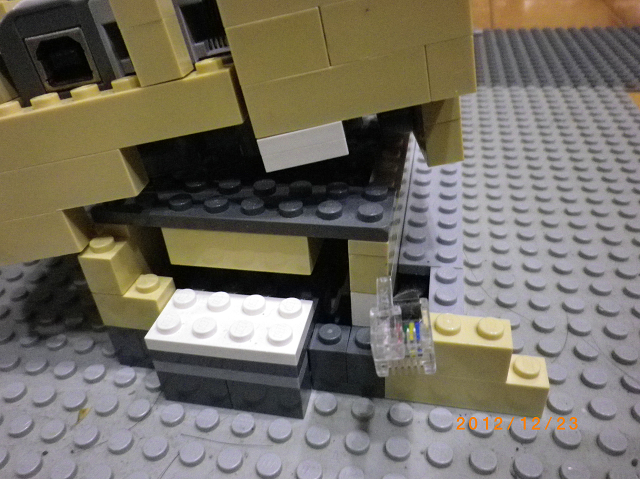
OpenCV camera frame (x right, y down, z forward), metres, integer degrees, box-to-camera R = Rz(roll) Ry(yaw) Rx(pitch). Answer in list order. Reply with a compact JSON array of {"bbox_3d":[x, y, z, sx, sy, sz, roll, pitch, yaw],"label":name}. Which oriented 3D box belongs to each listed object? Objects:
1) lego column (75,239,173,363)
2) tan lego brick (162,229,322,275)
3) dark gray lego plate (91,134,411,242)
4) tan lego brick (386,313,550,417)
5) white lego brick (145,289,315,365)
[{"bbox_3d":[-0.041,0.015,0.118,0.016,0.034,0.008,4,36,12],"label":"lego column"},{"bbox_3d":[-0.016,-0.002,0.115,0.032,0.010,0.016,4,36,12],"label":"tan lego brick"},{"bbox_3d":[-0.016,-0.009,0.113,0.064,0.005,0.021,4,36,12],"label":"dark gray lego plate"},{"bbox_3d":[0.030,0.025,0.106,0.032,0.021,0.008,4,36,12],"label":"tan lego brick"},{"bbox_3d":[-0.019,0.018,0.110,0.032,0.005,0.016,4,34,11],"label":"white lego brick"}]

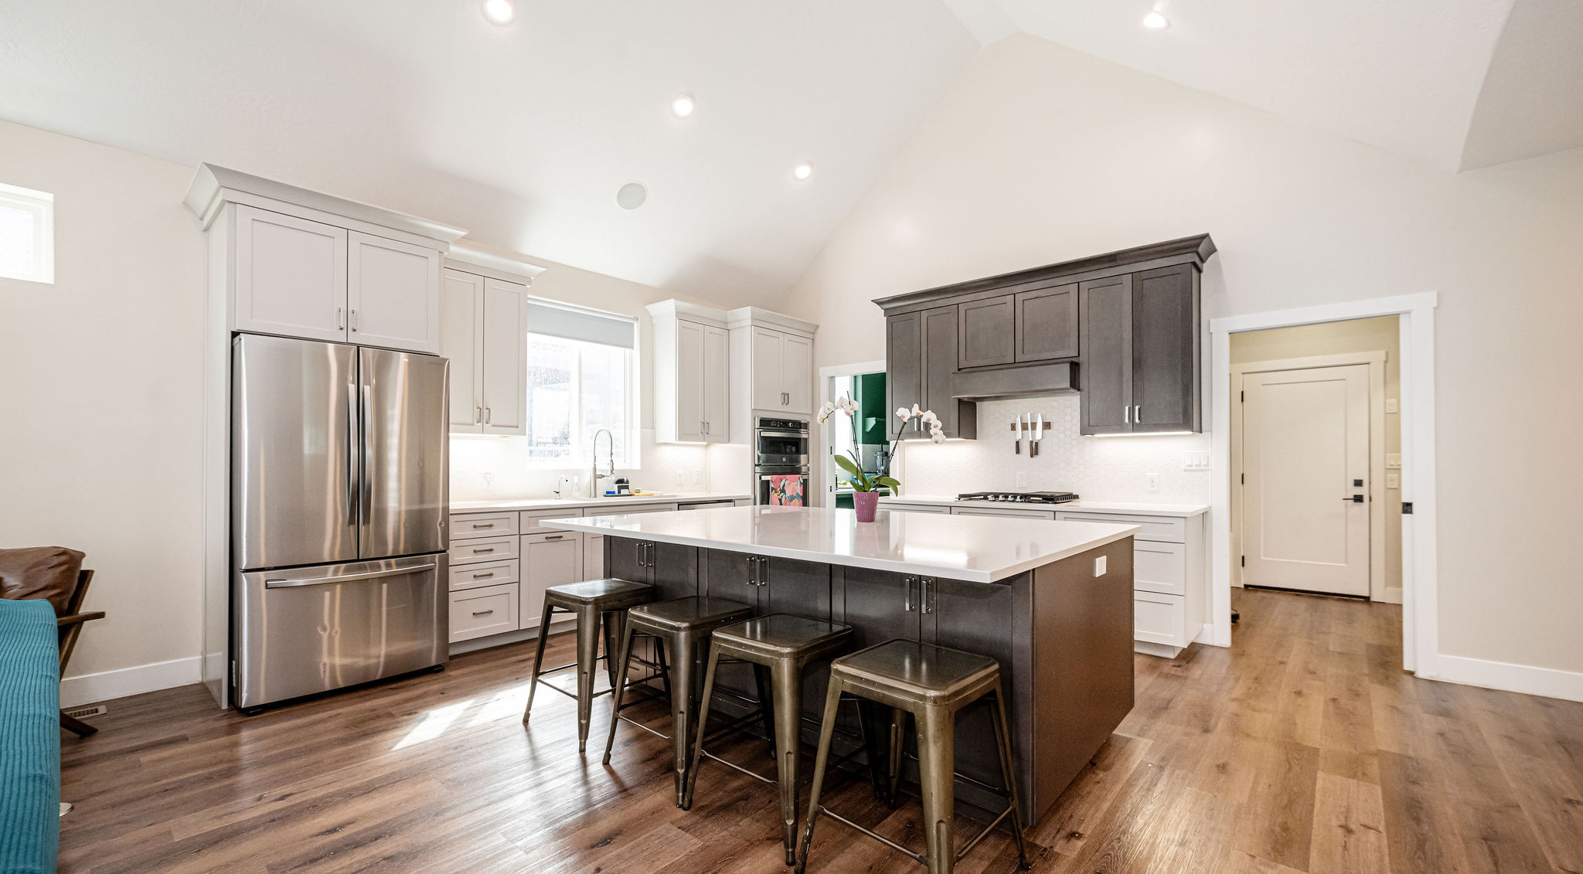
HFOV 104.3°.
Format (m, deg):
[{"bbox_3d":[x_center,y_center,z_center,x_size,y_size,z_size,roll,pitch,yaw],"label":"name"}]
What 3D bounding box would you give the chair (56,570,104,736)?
[{"bbox_3d":[-3.471,0.927,2.468,0.660,0.780,0.750,0,-2,9],"label":"chair"}]

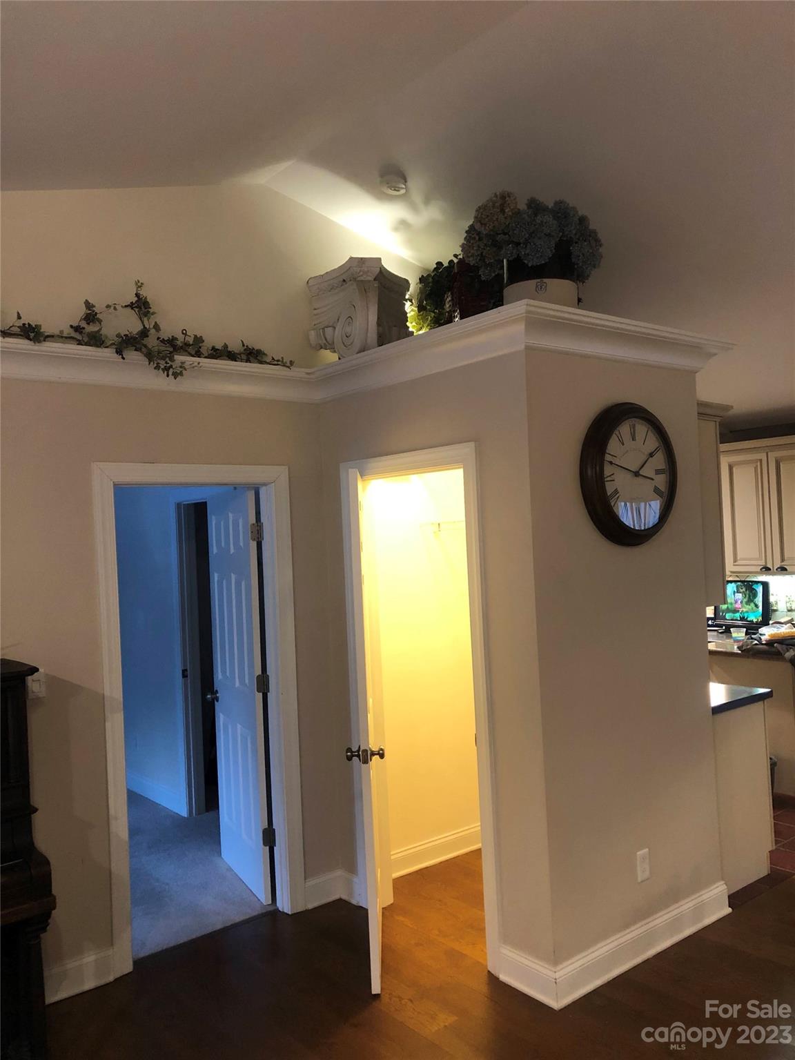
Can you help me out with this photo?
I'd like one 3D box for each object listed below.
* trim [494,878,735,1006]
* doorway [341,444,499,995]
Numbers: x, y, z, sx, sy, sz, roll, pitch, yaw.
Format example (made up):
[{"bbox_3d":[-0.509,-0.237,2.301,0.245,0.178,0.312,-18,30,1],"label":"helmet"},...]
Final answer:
[{"bbox_3d":[0.950,1.687,3.648,1.189,0.136,0.313,-2,-1,-39],"label":"trim"},{"bbox_3d":[-0.057,0.735,3.668,0.575,2.127,0.936,-2,-1,-39],"label":"doorway"}]

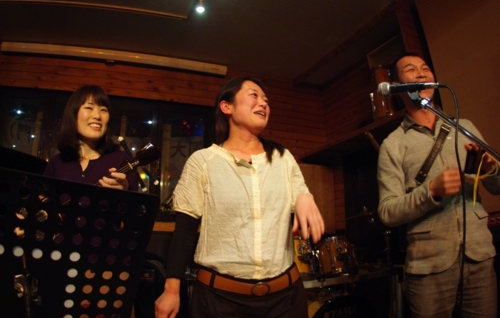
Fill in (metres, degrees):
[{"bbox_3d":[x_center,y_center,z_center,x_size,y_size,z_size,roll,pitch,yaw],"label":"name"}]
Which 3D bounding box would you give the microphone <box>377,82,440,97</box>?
[{"bbox_3d":[0.528,-0.237,1.150,0.195,0.051,0.051,-2,-13,12],"label":"microphone"}]

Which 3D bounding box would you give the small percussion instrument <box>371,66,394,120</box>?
[{"bbox_3d":[0.892,-0.439,2.330,0.155,0.365,0.175,-6,-14,20],"label":"small percussion instrument"}]

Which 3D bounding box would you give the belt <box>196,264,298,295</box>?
[{"bbox_3d":[-0.008,0.361,1.100,0.325,0.055,0.220,2,4,-15],"label":"belt"}]

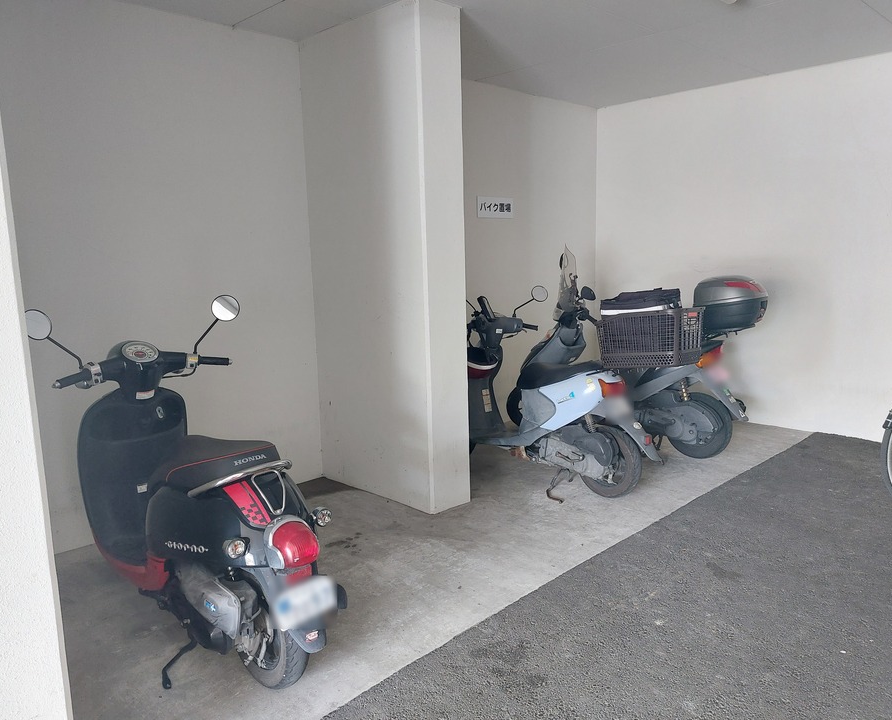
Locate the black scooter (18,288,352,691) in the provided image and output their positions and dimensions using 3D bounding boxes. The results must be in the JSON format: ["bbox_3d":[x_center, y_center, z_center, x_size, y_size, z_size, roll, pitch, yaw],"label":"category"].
[{"bbox_3d":[-0.967,0.405,2.425,0.790,1.210,1.660,-10,12,-43],"label":"black scooter"}]

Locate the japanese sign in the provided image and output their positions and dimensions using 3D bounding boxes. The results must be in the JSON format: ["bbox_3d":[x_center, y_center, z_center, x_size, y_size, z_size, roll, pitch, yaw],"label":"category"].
[{"bbox_3d":[0.394,-1.164,5.095,0.410,0.155,0.020,-10,12,-43],"label":"japanese sign"}]

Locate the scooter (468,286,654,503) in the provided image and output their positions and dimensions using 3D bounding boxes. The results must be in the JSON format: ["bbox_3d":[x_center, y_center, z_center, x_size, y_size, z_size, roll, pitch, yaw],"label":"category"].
[{"bbox_3d":[0.541,0.149,4.011,0.720,1.156,1.670,-10,12,-43],"label":"scooter"}]

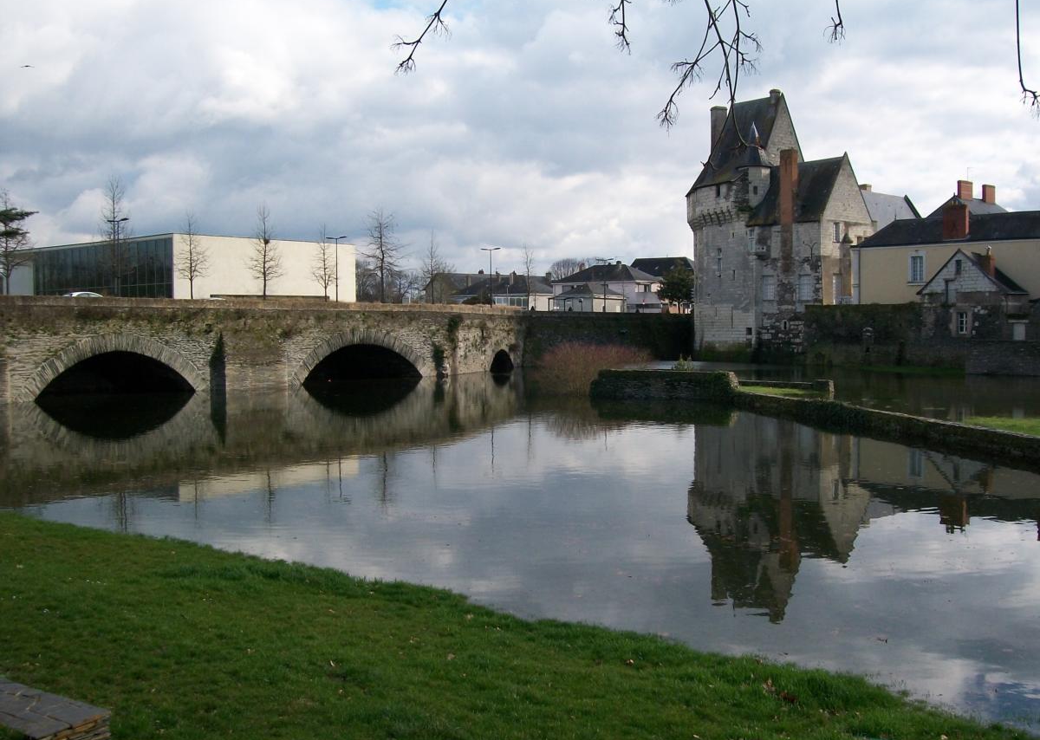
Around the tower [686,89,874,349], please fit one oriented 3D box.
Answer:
[{"bbox_3d":[24.079,-13.856,101.541,9.690,24.110,14.790,-3,4,-44],"label":"tower"}]

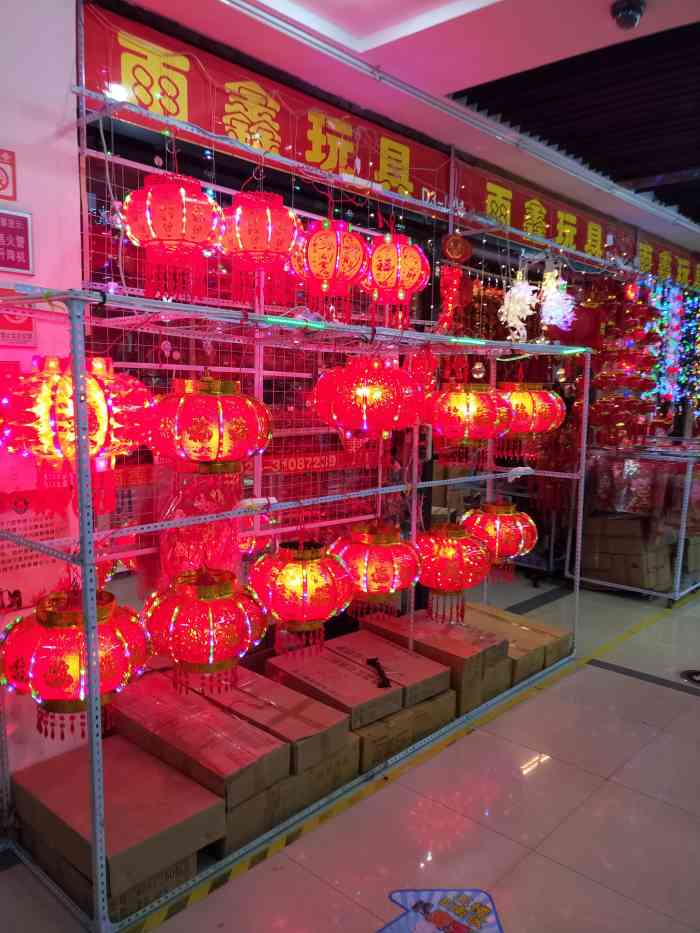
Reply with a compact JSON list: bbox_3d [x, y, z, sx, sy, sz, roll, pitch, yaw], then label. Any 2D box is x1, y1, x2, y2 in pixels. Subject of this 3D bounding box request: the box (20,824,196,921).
[{"bbox_3d":[-0.842,1.290,2.352,0.620,0.085,0.300,6,9,43],"label":"box"}]

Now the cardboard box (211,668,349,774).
[{"bbox_3d":[-0.420,1.044,2.930,0.860,0.125,0.303,6,9,42],"label":"cardboard box"}]

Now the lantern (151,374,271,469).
[{"bbox_3d":[-0.527,-0.162,2.555,0.451,0.340,0.451,0,6,0],"label":"lantern"}]

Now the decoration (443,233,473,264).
[{"bbox_3d":[0.623,-1.258,3.907,0.172,0.166,0.129,2,6,20],"label":"decoration"}]

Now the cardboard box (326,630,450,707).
[{"bbox_3d":[0.160,0.993,3.333,0.300,0.100,0.610,-5,9,-40],"label":"cardboard box"}]

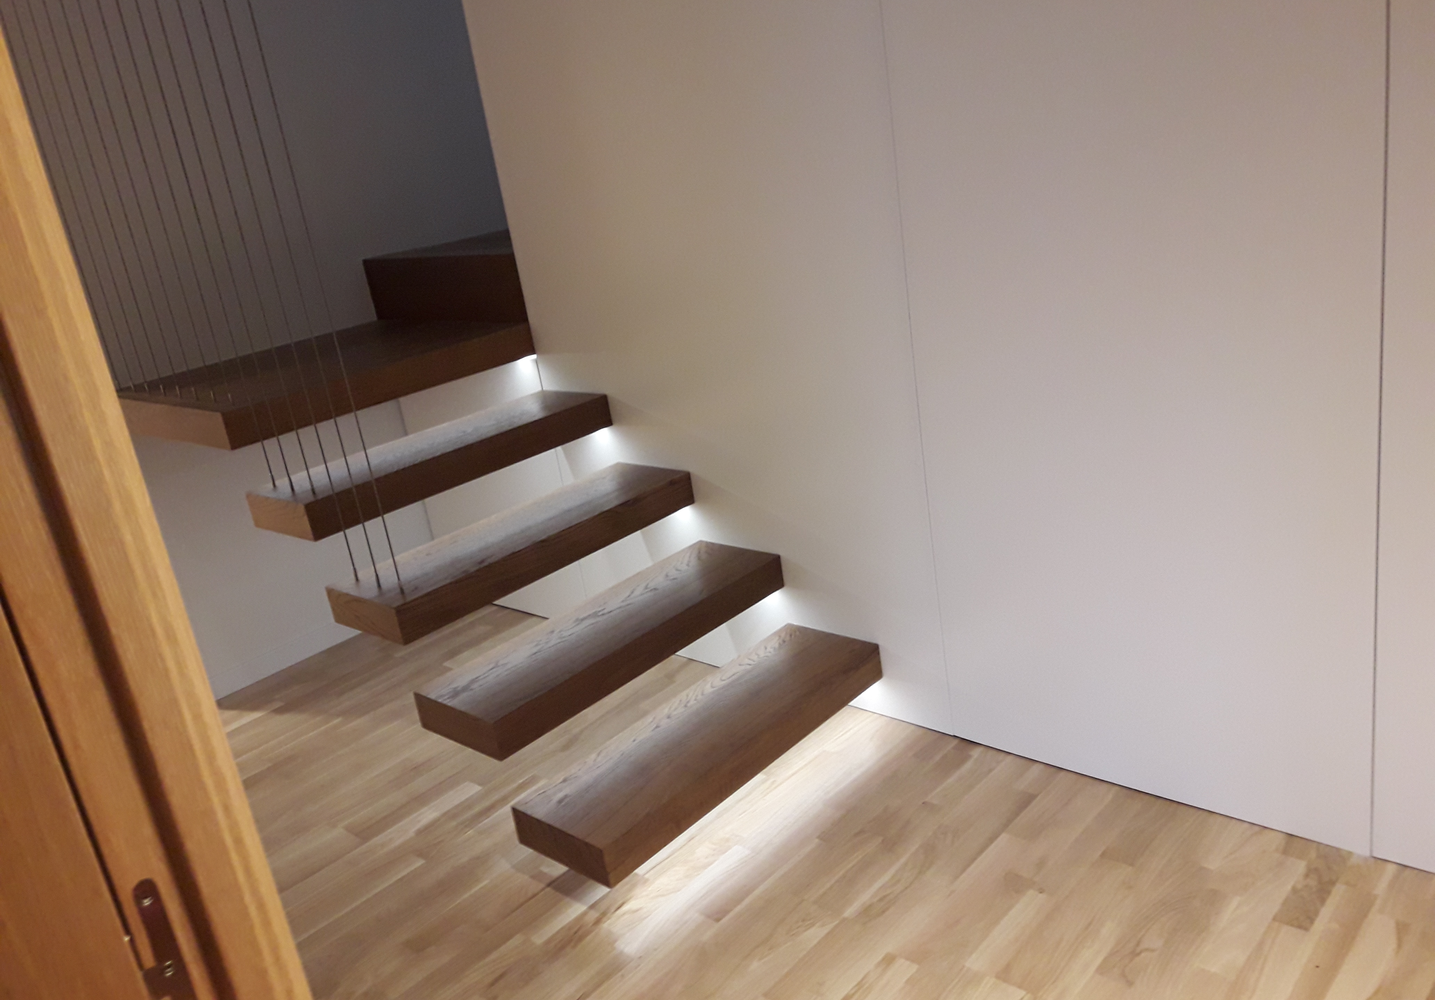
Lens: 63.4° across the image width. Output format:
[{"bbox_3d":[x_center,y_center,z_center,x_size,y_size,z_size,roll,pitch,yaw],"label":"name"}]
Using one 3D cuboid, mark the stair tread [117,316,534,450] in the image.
[{"bbox_3d":[-1.085,-0.342,3.160,0.763,0.088,0.897,9,25,42],"label":"stair tread"}]

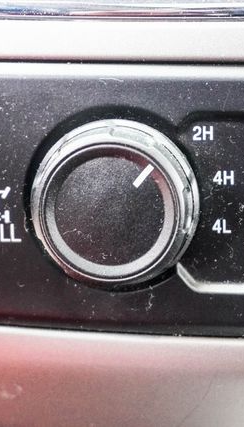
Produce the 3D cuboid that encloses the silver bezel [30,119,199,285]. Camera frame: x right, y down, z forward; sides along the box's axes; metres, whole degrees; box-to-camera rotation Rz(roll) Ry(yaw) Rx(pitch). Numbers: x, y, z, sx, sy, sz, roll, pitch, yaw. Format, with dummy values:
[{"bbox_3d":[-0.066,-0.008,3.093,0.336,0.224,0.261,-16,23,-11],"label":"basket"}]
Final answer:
[{"bbox_3d":[-0.002,-0.001,0.315,0.042,0.042,0.020,1,7,3],"label":"silver bezel"}]

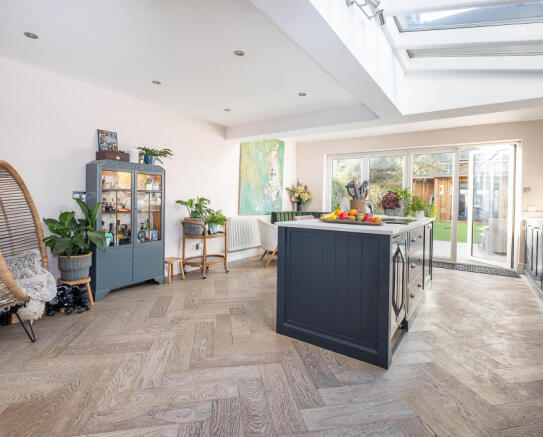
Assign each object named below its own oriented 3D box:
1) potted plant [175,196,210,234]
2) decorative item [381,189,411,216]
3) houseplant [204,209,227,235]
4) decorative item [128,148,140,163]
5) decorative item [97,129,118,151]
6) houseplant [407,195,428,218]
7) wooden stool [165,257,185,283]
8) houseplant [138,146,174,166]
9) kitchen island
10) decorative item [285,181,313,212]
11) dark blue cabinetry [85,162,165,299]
[{"bbox_3d":[-1.133,-0.039,3.980,0.400,0.550,0.430,1,2,0],"label":"potted plant"},{"bbox_3d":[1.633,-0.206,3.580,0.320,0.360,0.360,2,3,36],"label":"decorative item"},{"bbox_3d":[-0.857,0.051,4.180,0.280,0.380,0.290,1,2,0],"label":"houseplant"},{"bbox_3d":[-1.684,-0.756,3.350,0.130,0.190,0.130,2,3,36],"label":"decorative item"},{"bbox_3d":[-1.910,-0.906,3.212,0.030,0.280,0.220,-12,-6,36],"label":"decorative item"},{"bbox_3d":[2.139,-0.176,4.000,0.260,0.340,0.270,2,2,36],"label":"houseplant"},{"bbox_3d":[-1.355,0.706,3.759,0.240,0.280,0.250,2,3,36],"label":"wooden stool"},{"bbox_3d":[-1.525,-0.822,3.620,0.280,0.250,0.400,2,2,36],"label":"houseplant"},{"bbox_3d":[1.204,0.482,3.162,0.940,0.920,2.760,2,2,36],"label":"kitchen island"},{"bbox_3d":[0.660,-0.459,6.600,0.500,0.720,0.580,2,2,36],"label":"decorative item"},{"bbox_3d":[-1.787,0.122,3.405,0.310,1.530,0.840,2,2,36],"label":"dark blue cabinetry"}]

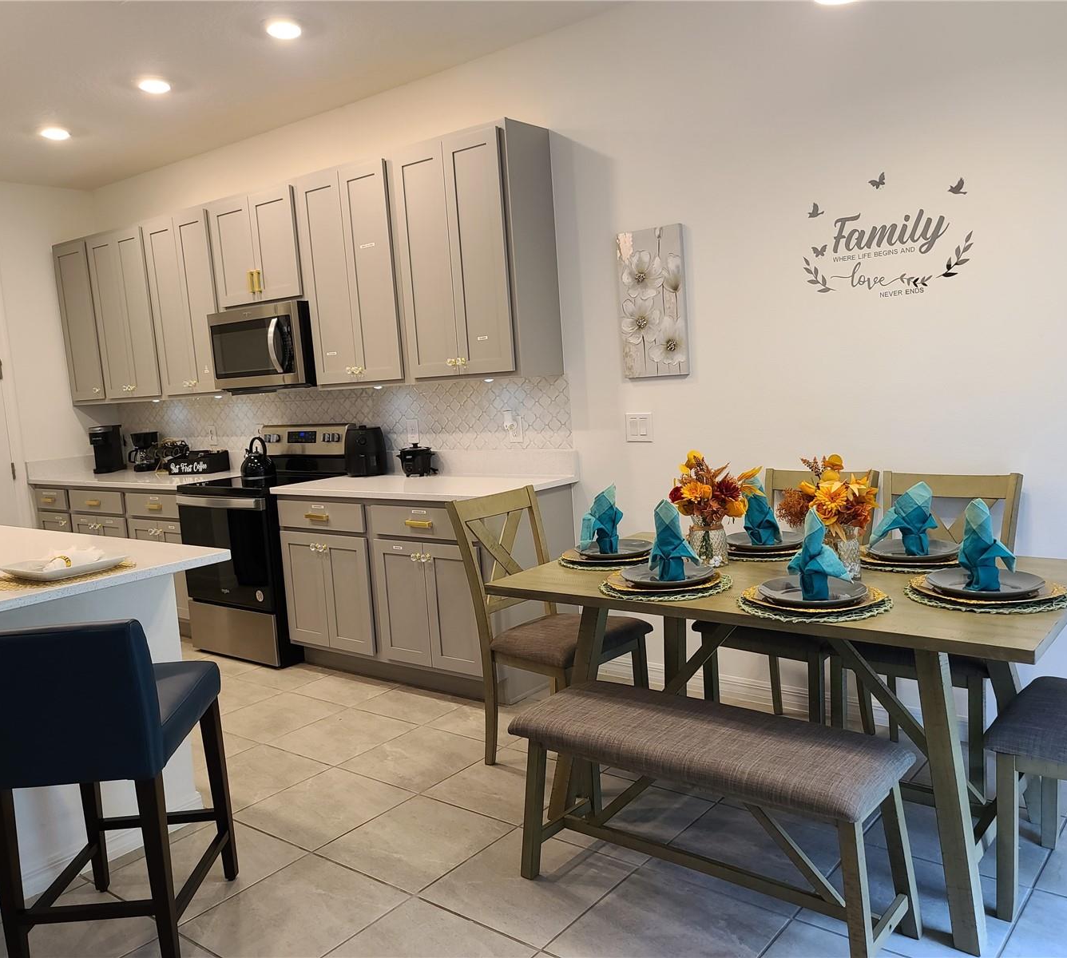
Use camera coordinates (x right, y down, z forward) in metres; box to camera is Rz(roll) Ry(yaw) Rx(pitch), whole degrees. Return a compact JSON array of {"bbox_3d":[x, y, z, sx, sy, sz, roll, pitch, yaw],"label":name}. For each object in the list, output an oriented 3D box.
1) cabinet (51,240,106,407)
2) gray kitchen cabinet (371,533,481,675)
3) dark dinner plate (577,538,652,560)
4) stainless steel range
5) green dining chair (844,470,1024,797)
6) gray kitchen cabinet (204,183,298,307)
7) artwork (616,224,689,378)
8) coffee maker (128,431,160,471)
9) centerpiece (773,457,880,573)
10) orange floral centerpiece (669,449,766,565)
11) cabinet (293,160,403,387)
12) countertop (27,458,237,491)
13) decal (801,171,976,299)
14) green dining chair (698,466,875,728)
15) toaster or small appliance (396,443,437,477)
[{"bbox_3d":[-2.948,-1.048,6.309,0.490,1.060,0.335,1,8,38],"label":"cabinet"},{"bbox_3d":[-0.279,0.519,4.325,0.620,0.590,0.630,1,8,37],"label":"gray kitchen cabinet"},{"bbox_3d":[0.275,0.239,3.091,0.268,0.025,0.268,-4,7,0],"label":"dark dinner plate"},{"bbox_3d":[-1.402,0.325,5.027,0.765,1.175,0.690,1,8,38],"label":"stainless steel range"},{"bbox_3d":[1.291,0.486,3.035,0.470,0.960,0.550,2,9,44],"label":"green dining chair"},{"bbox_3d":[-1.374,-1.235,5.021,0.755,0.590,0.335,1,8,38],"label":"gray kitchen cabinet"},{"bbox_3d":[0.496,-0.723,3.812,0.307,0.602,0.027,1,8,38],"label":"artwork"},{"bbox_3d":[-2.624,-0.185,6.221,0.180,0.260,0.150,-10,9,-43],"label":"coffee maker"},{"bbox_3d":[0.836,0.107,2.633,0.267,0.343,0.247,1,8,37],"label":"centerpiece"},{"bbox_3d":[0.584,0.086,2.949,0.285,0.345,0.263,1,8,37],"label":"orange floral centerpiece"},{"bbox_3d":[-0.782,-0.999,4.588,0.671,1.068,0.326,1,9,38],"label":"cabinet"},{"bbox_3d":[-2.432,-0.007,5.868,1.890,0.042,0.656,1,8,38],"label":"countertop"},{"bbox_3d":[1.220,-0.846,3.224,0.600,0.440,0.008,1,8,38],"label":"decal"},{"bbox_3d":[0.918,0.478,3.318,0.550,0.960,0.470,-10,9,-43],"label":"green dining chair"},{"bbox_3d":[-0.596,-0.102,4.703,0.195,0.172,0.160,-1,7,25],"label":"toaster or small appliance"}]

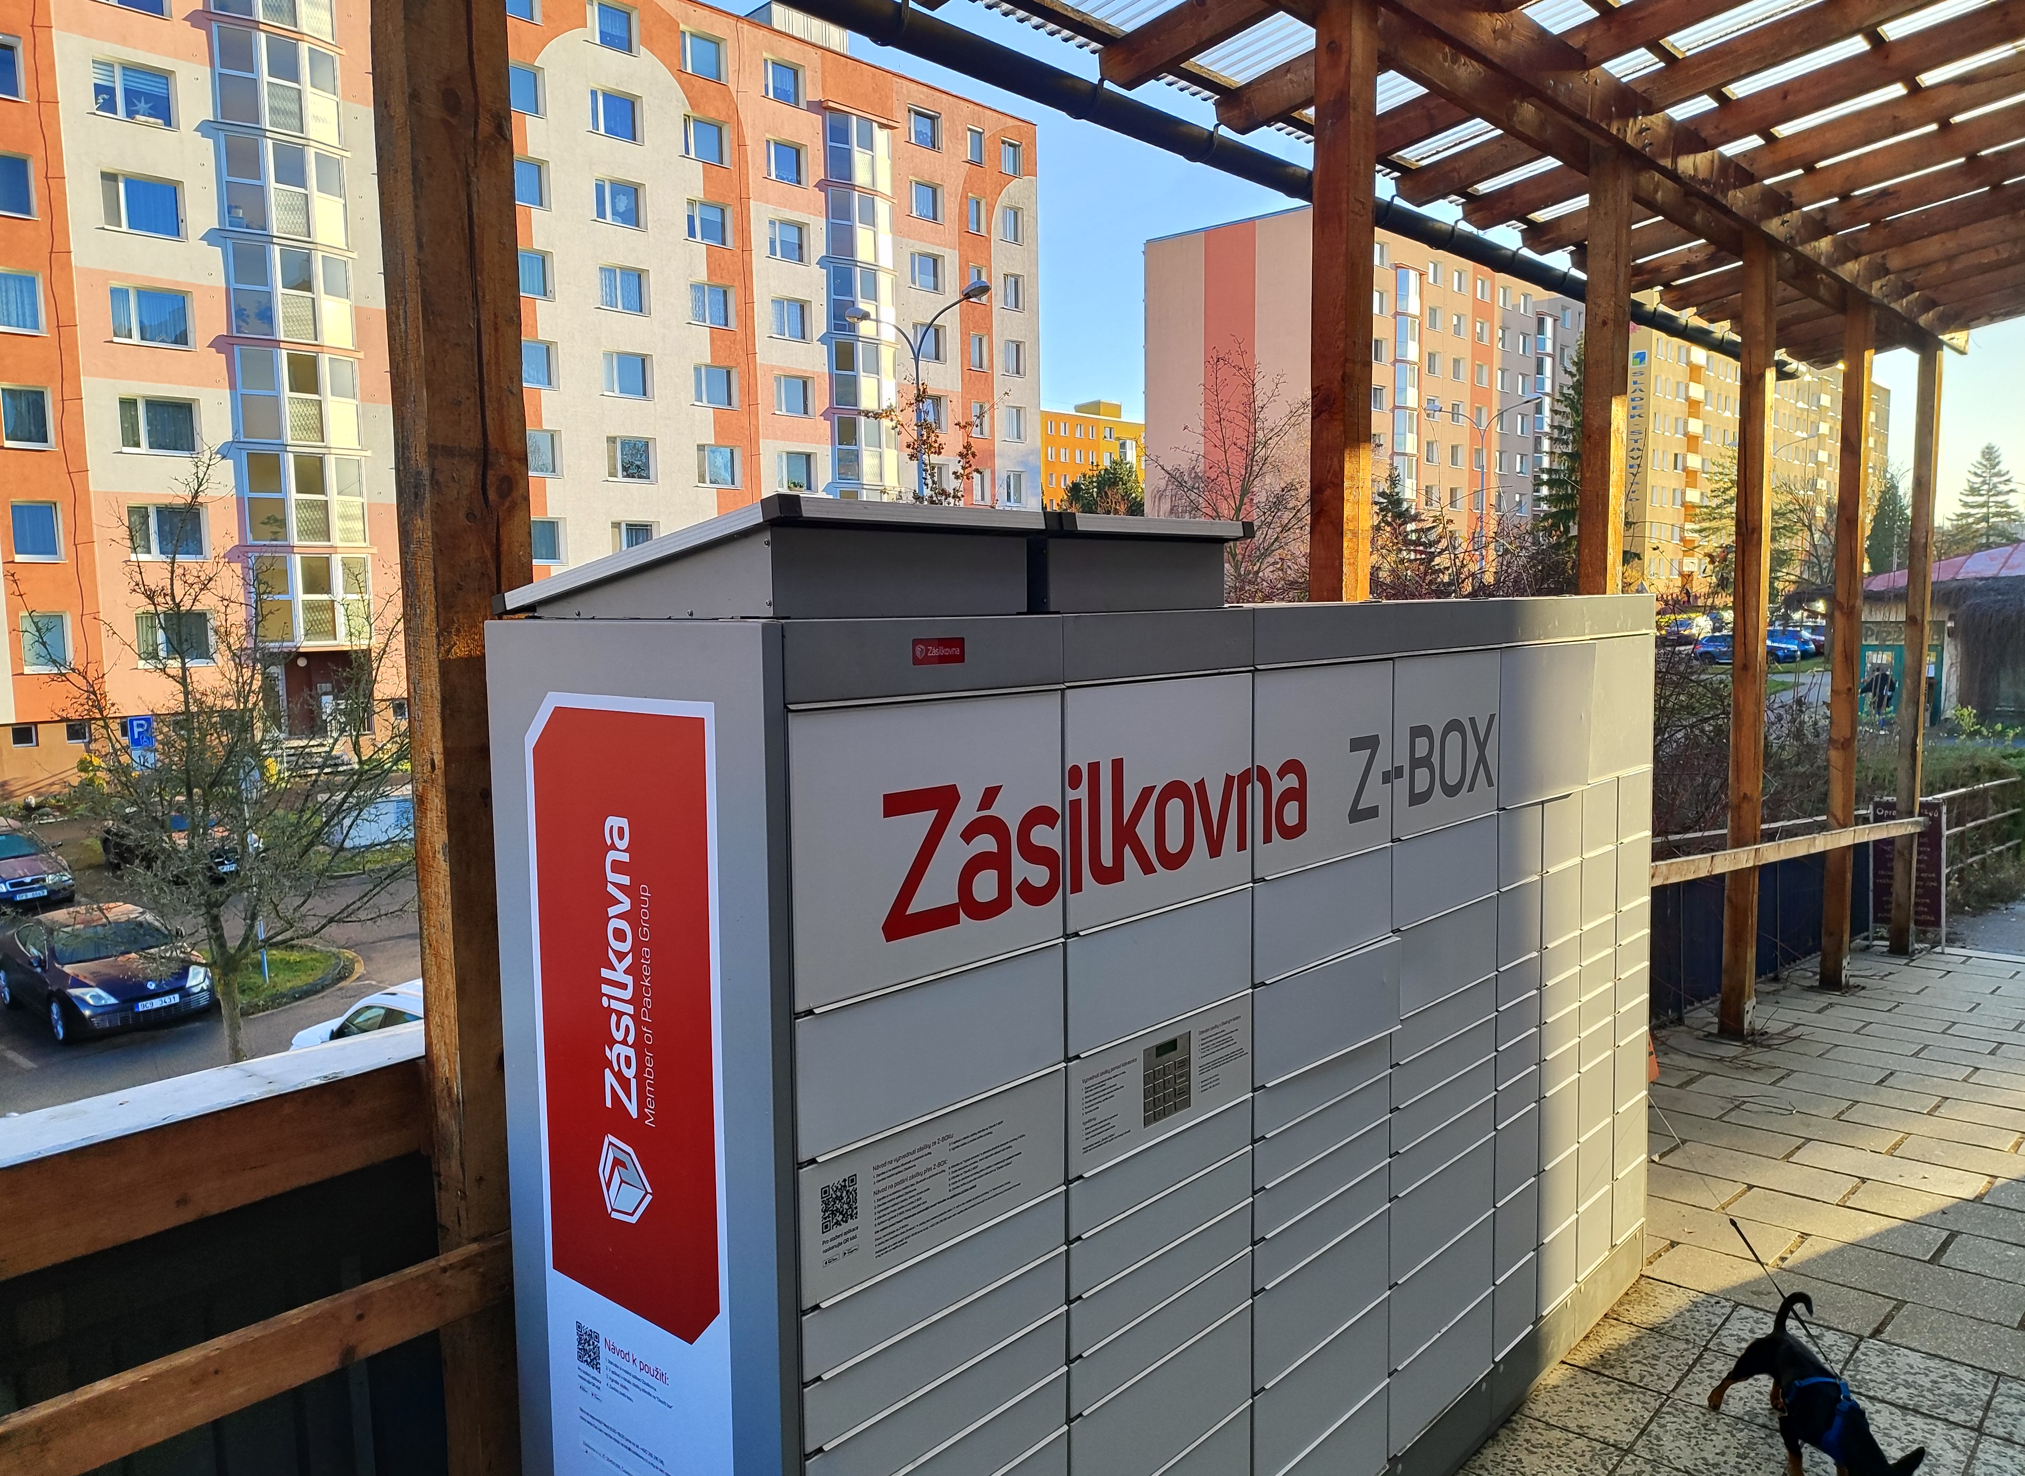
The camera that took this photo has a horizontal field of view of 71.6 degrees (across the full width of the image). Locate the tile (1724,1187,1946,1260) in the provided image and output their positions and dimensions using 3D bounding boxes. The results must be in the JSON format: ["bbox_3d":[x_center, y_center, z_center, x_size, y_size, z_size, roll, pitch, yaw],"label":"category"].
[{"bbox_3d":[2.821,1.679,4.809,0.600,0.050,0.400,3,1,42],"label":"tile"}]

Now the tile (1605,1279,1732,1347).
[{"bbox_3d":[1.882,1.674,4.056,0.300,0.050,0.300,3,6,42],"label":"tile"}]

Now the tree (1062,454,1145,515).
[{"bbox_3d":[7.347,-13.042,104.709,8.500,16.261,8.500,4,7,42],"label":"tree"}]

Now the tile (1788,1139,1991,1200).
[{"bbox_3d":[3.381,1.688,5.419,0.600,0.050,0.400,3,1,42],"label":"tile"}]

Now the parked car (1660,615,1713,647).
[{"bbox_3d":[37.308,-5.888,78.000,1.780,1.480,4.300,4,7,42],"label":"parked car"}]

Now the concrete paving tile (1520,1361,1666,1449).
[{"bbox_3d":[1.466,1.724,3.593,0.300,0.050,0.300,3,6,42],"label":"concrete paving tile"}]

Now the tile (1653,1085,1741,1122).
[{"bbox_3d":[2.925,1.656,6.383,0.600,0.050,0.400,3,1,42],"label":"tile"}]

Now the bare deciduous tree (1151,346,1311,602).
[{"bbox_3d":[2.817,-0.932,17.065,3.300,7.596,3.300,4,7,42],"label":"bare deciduous tree"}]

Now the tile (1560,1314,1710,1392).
[{"bbox_3d":[1.674,1.699,3.824,0.300,0.050,0.300,3,6,42],"label":"tile"}]

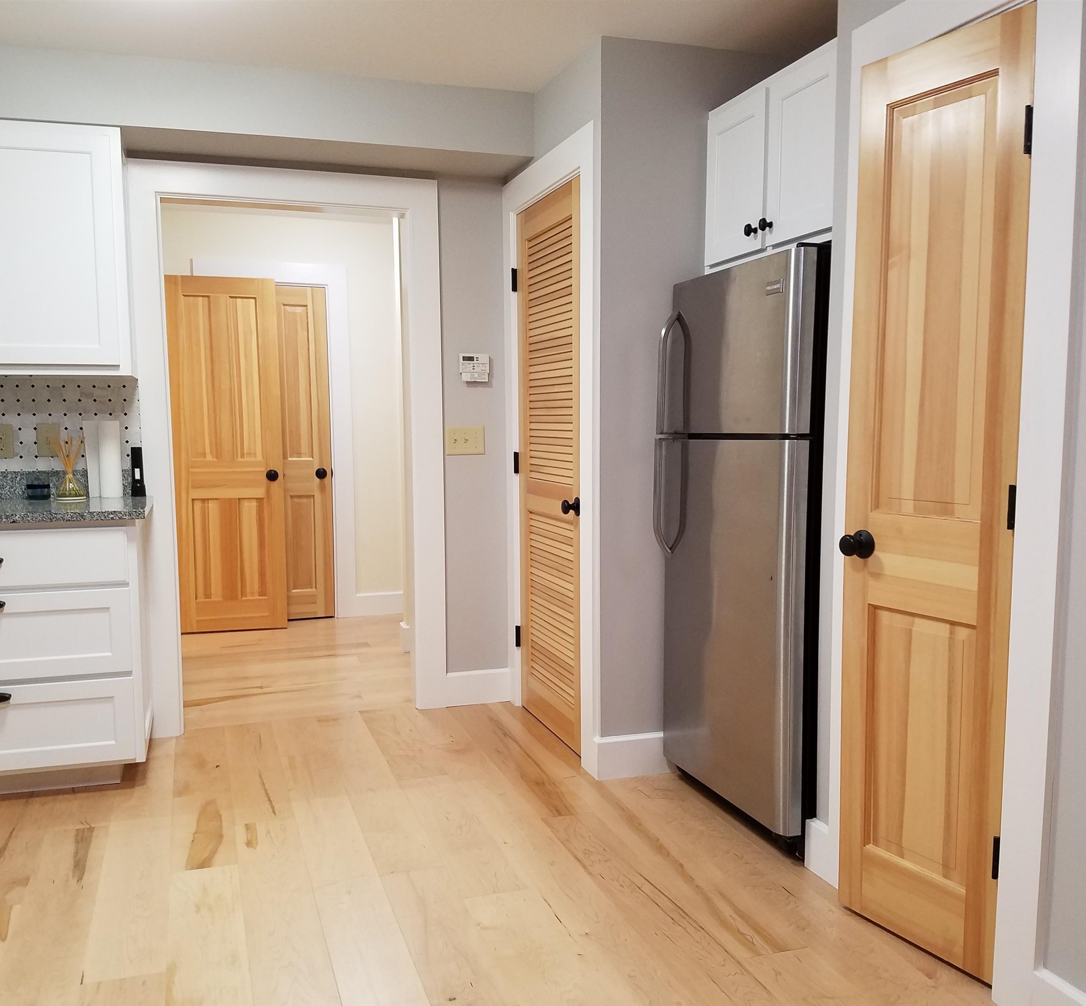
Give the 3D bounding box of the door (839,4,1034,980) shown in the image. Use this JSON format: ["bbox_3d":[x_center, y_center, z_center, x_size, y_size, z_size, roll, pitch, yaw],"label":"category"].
[{"bbox_3d":[0.877,0.022,2.286,0.042,2.041,0.433,-4,7,-32],"label":"door"}]

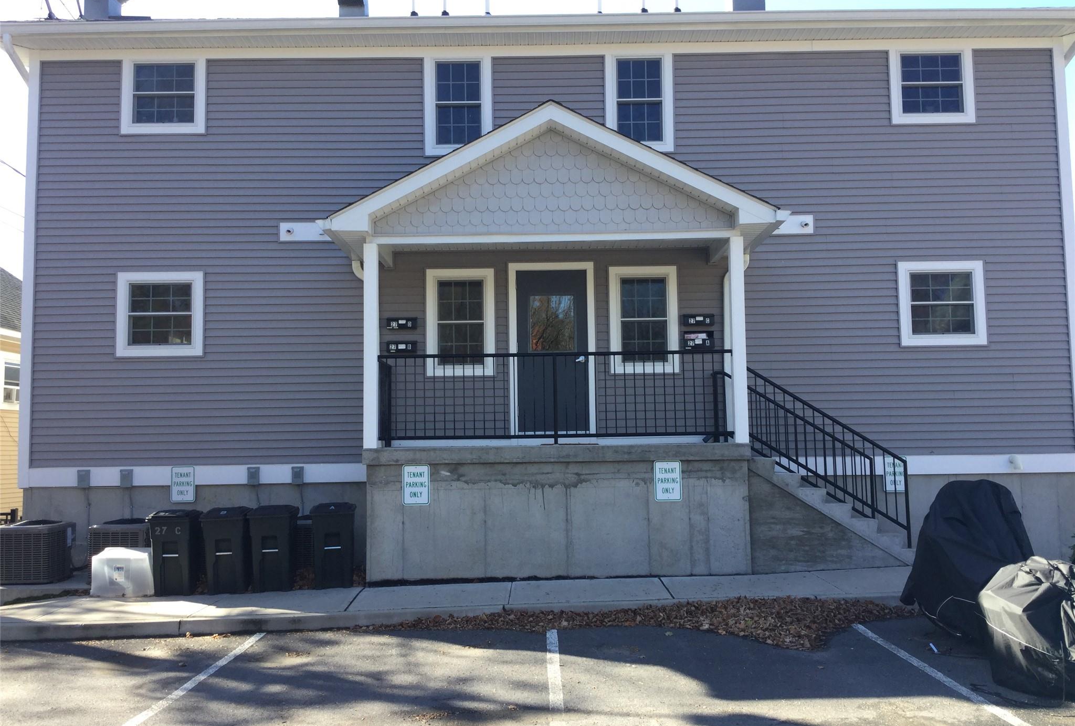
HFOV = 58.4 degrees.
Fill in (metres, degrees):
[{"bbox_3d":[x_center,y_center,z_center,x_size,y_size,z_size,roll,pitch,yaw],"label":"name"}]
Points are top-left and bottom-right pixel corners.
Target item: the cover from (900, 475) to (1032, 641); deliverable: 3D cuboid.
[{"bbox_3d":[3.987,1.716,8.559,0.980,1.340,1.450,-1,-5,0],"label":"cover"}]

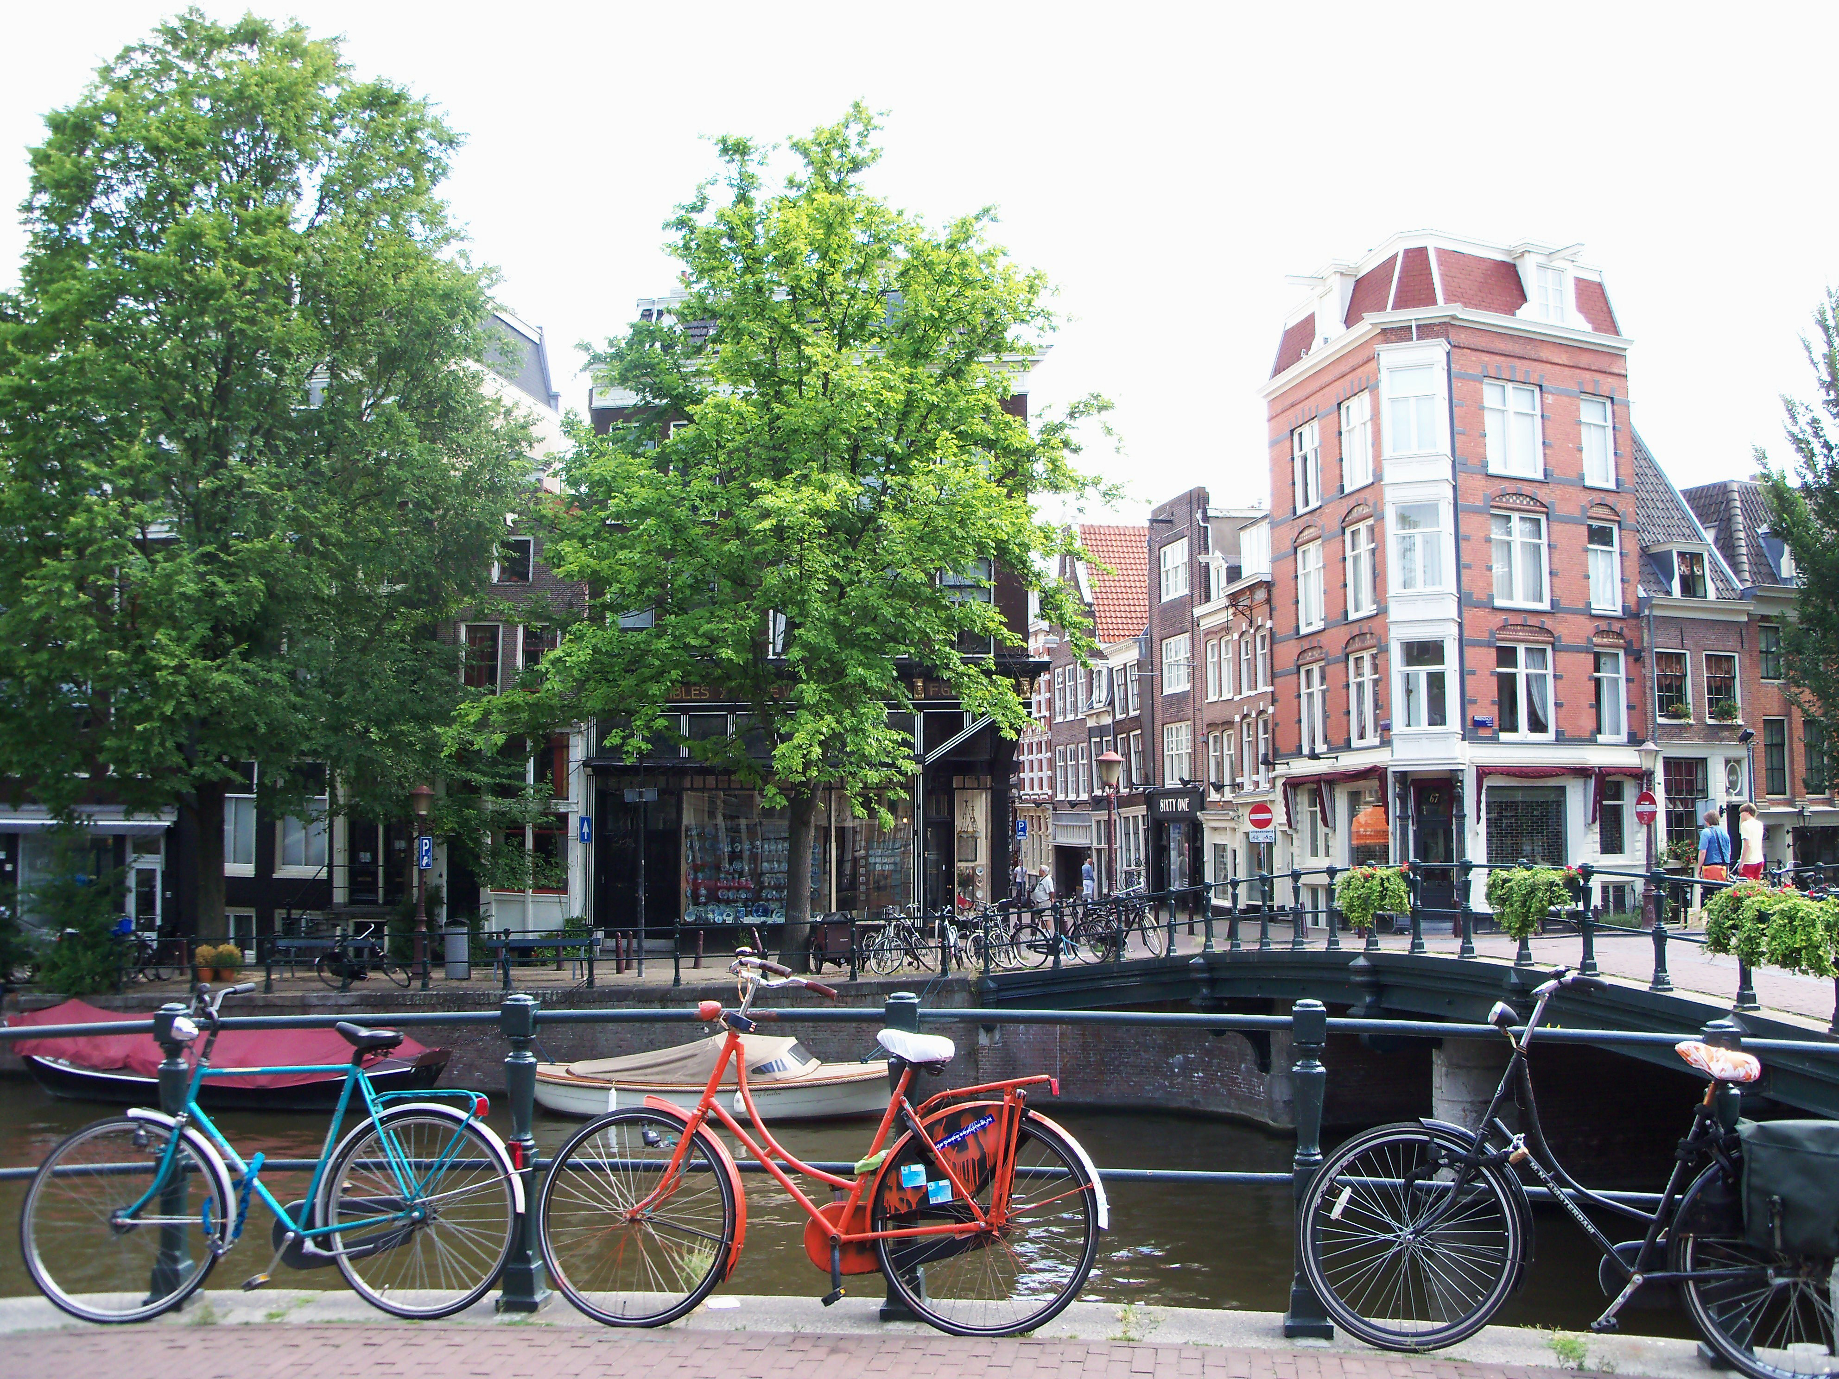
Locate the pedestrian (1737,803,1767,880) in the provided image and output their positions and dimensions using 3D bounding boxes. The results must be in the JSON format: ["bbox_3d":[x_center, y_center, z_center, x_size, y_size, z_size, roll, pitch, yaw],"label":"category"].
[{"bbox_3d":[10.815,2.383,24.125,0.480,1.800,0.380,0,-5,-10],"label":"pedestrian"}]

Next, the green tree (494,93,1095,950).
[{"bbox_3d":[-2.271,-2.860,34.080,10.500,16.000,11.300,0,-5,0],"label":"green tree"}]

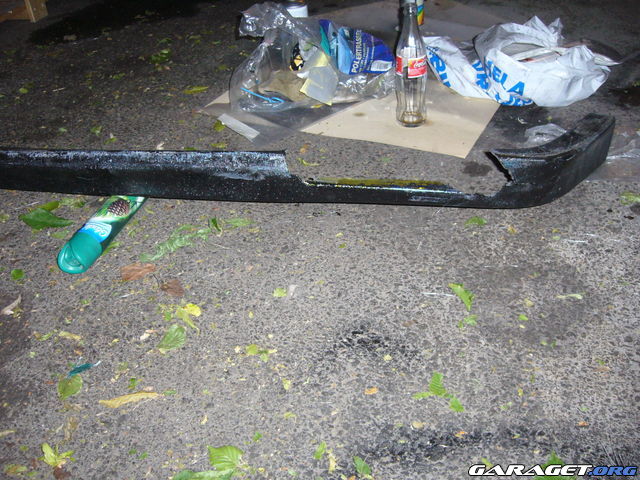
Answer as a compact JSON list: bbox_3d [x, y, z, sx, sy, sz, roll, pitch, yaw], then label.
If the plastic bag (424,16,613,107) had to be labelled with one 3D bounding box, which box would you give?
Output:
[{"bbox_3d":[0.427,-0.413,1.444,0.370,0.125,0.270,1,36,10],"label":"plastic bag"}]

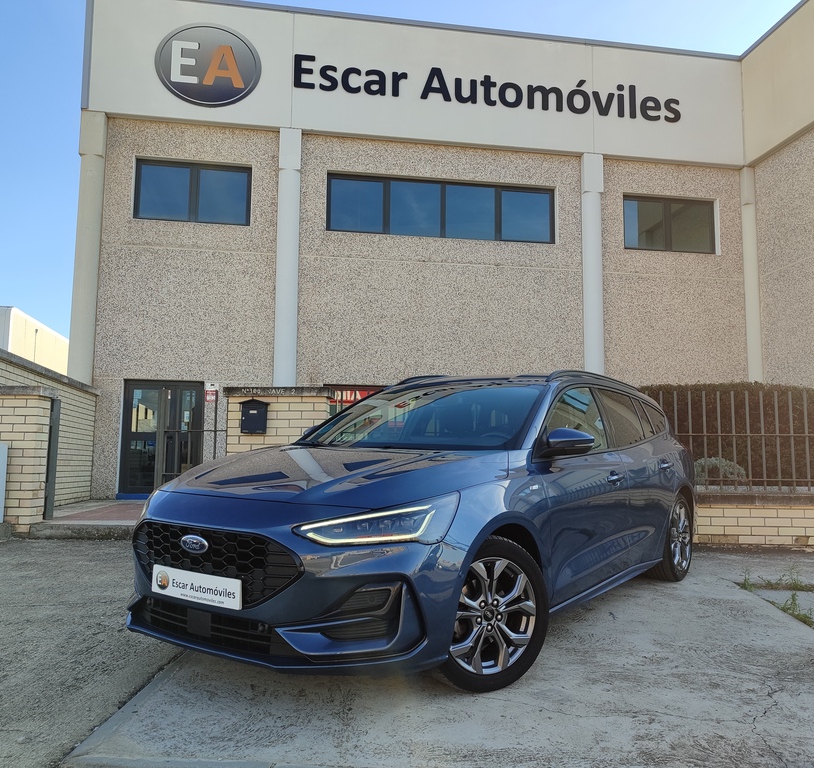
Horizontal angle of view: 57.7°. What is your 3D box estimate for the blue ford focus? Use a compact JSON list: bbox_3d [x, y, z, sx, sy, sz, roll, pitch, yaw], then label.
[{"bbox_3d":[0.527,0.633,4.728,1.870,1.470,4.680,-2,-4,36],"label":"blue ford focus"}]

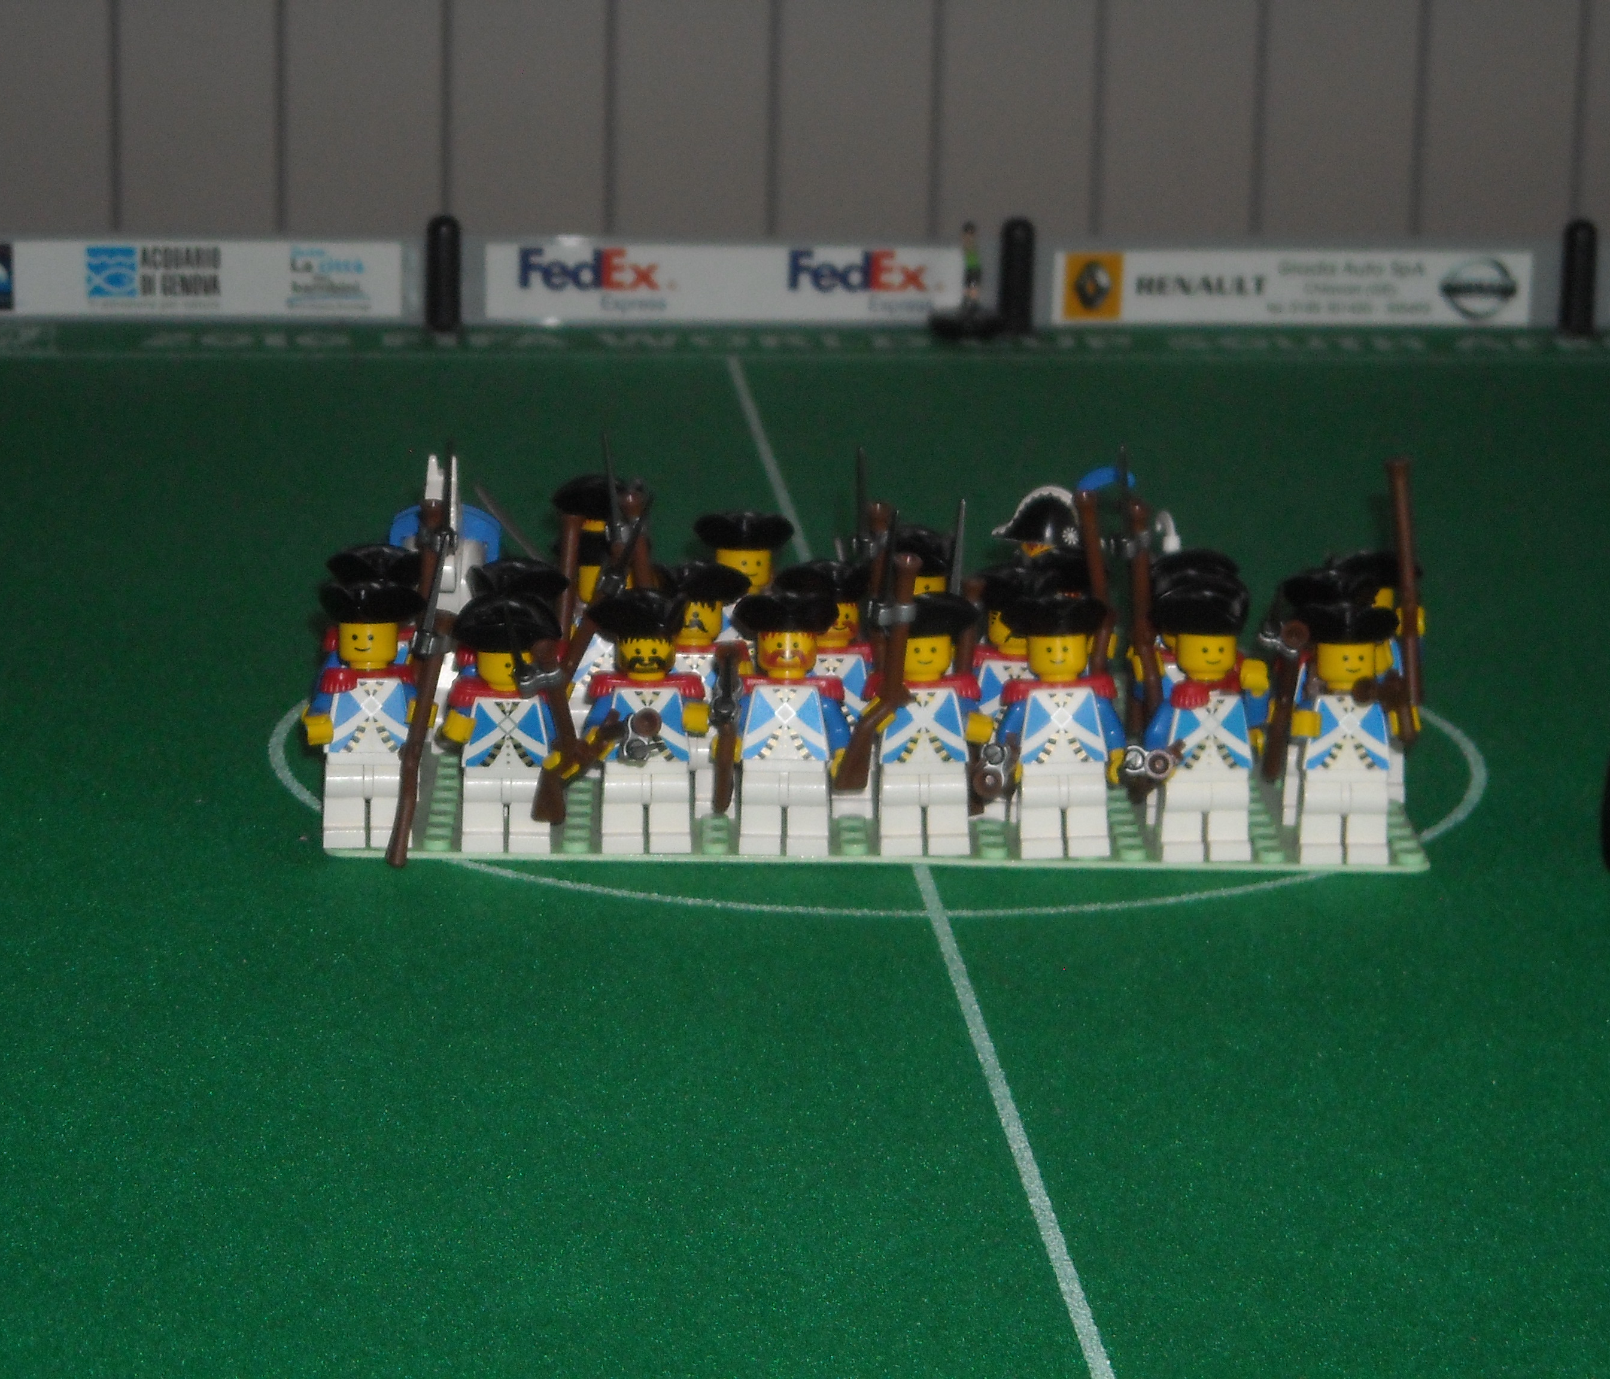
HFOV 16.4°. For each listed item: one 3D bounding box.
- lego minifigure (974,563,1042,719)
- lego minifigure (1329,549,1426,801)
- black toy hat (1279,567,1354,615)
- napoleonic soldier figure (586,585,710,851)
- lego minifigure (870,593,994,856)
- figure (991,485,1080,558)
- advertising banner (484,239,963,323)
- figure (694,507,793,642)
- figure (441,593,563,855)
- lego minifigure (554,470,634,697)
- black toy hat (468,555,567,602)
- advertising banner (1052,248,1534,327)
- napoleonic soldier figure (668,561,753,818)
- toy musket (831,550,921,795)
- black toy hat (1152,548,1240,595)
[{"bbox_3d":[0.037,0.001,0.981,0.021,0.046,0.018,1,14,-1],"label":"lego minifigure"},{"bbox_3d":[0.101,-0.002,0.998,0.021,0.045,0.018,1,14,-1],"label":"lego minifigure"},{"bbox_3d":[0.093,-0.017,0.976,0.018,0.008,0.015,-1,14,-7],"label":"black toy hat"},{"bbox_3d":[-0.027,0.006,0.954,0.022,0.045,0.018,1,14,-1],"label":"napoleonic soldier figure"},{"bbox_3d":[0.022,0.006,0.957,0.021,0.046,0.018,1,14,-1],"label":"lego minifigure"},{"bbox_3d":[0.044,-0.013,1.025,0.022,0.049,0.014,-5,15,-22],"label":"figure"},{"bbox_3d":[-0.021,-0.108,1.479,0.127,0.020,0.003,0,14,-5],"label":"advertising banner"},{"bbox_3d":[-0.011,-0.010,1.023,0.021,0.045,0.018,1,14,-1],"label":"figure"},{"bbox_3d":[-0.051,0.006,0.956,0.021,0.045,0.018,1,14,-1],"label":"figure"},{"bbox_3d":[-0.038,-0.017,1.048,0.021,0.046,0.018,1,14,-1],"label":"lego minifigure"},{"bbox_3d":[-0.050,-0.019,0.976,0.018,0.009,0.017,6,14,18],"label":"black toy hat"},{"bbox_3d":[0.128,-0.105,1.461,0.127,0.020,0.003,0,14,-5],"label":"advertising banner"},{"bbox_3d":[-0.019,0.000,0.978,0.022,0.045,0.018,1,14,-1],"label":"napoleonic soldier figure"},{"bbox_3d":[0.013,-0.003,0.946,0.012,0.044,0.005,6,18,0],"label":"toy musket"},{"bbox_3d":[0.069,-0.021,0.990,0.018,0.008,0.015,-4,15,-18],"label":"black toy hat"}]

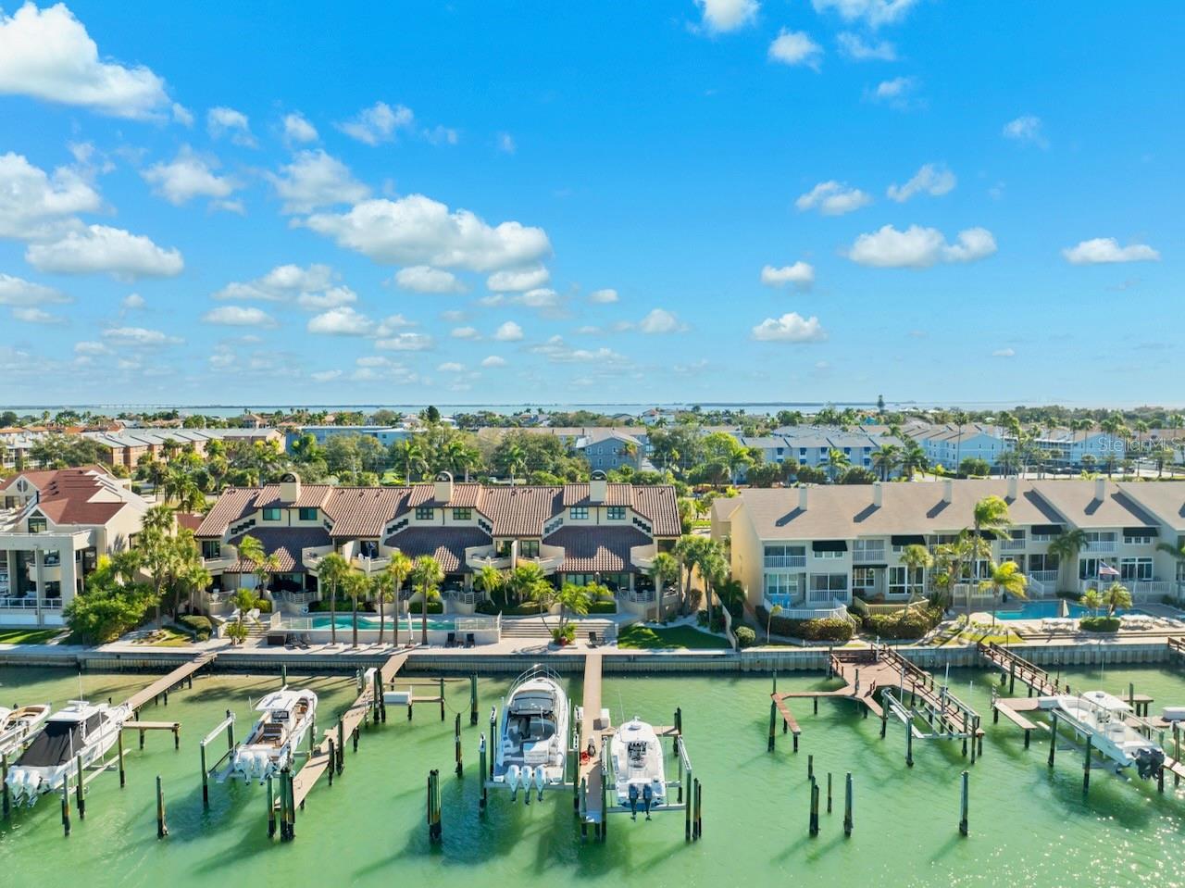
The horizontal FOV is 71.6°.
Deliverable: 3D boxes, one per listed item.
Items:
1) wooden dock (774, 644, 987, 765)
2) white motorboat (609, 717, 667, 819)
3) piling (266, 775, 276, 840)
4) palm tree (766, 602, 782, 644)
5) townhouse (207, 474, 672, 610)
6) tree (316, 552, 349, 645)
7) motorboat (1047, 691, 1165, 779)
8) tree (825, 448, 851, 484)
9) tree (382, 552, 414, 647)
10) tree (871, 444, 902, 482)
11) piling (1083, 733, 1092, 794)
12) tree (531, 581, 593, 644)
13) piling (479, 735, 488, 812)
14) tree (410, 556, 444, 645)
[{"bbox_3d":[17.700,17.175,58.400,13.400,3.400,18.200,0,3,0],"label":"wooden dock"},{"bbox_3d":[2.420,16.353,43.600,2.900,3.200,8.400,0,3,2],"label":"white motorboat"},{"bbox_3d":[-16.162,18.247,41.377,0.310,3.148,0.310,0,3,0],"label":"piling"},{"bbox_3d":[14.208,14.084,64.470,1.250,3.100,1.150,0,3,0],"label":"palm tree"},{"bbox_3d":[-14.700,8.733,83.200,45.400,12.600,15.800,0,3,0],"label":"townhouse"},{"bbox_3d":[-20.311,12.146,64.466,2.600,7.350,2.500,0,3,0],"label":"tree"},{"bbox_3d":[29.700,16.168,47.700,2.600,3.400,7.900,0,3,0],"label":"motorboat"},{"bbox_3d":[56.434,5.048,189.990,6.200,8.100,6.000,0,3,0],"label":"tree"},{"bbox_3d":[-15.178,12.118,63.966,2.350,7.400,2.300,0,3,0],"label":"tree"},{"bbox_3d":[67.992,4.585,189.970,7.200,8.900,6.800,0,3,0],"label":"tree"},{"bbox_3d":[25.827,16.683,42.825,0.320,3.200,0.320,0,3,0],"label":"piling"},{"bbox_3d":[-2.397,13.277,65.428,4.600,4.800,3.800,0,3,0],"label":"tree"},{"bbox_3d":[-5.832,17.616,43.842,0.330,4.102,0.330,0,3,0],"label":"piling"},{"bbox_3d":[-14.093,13.210,69.263,2.800,7.535,2.800,0,3,0],"label":"tree"}]

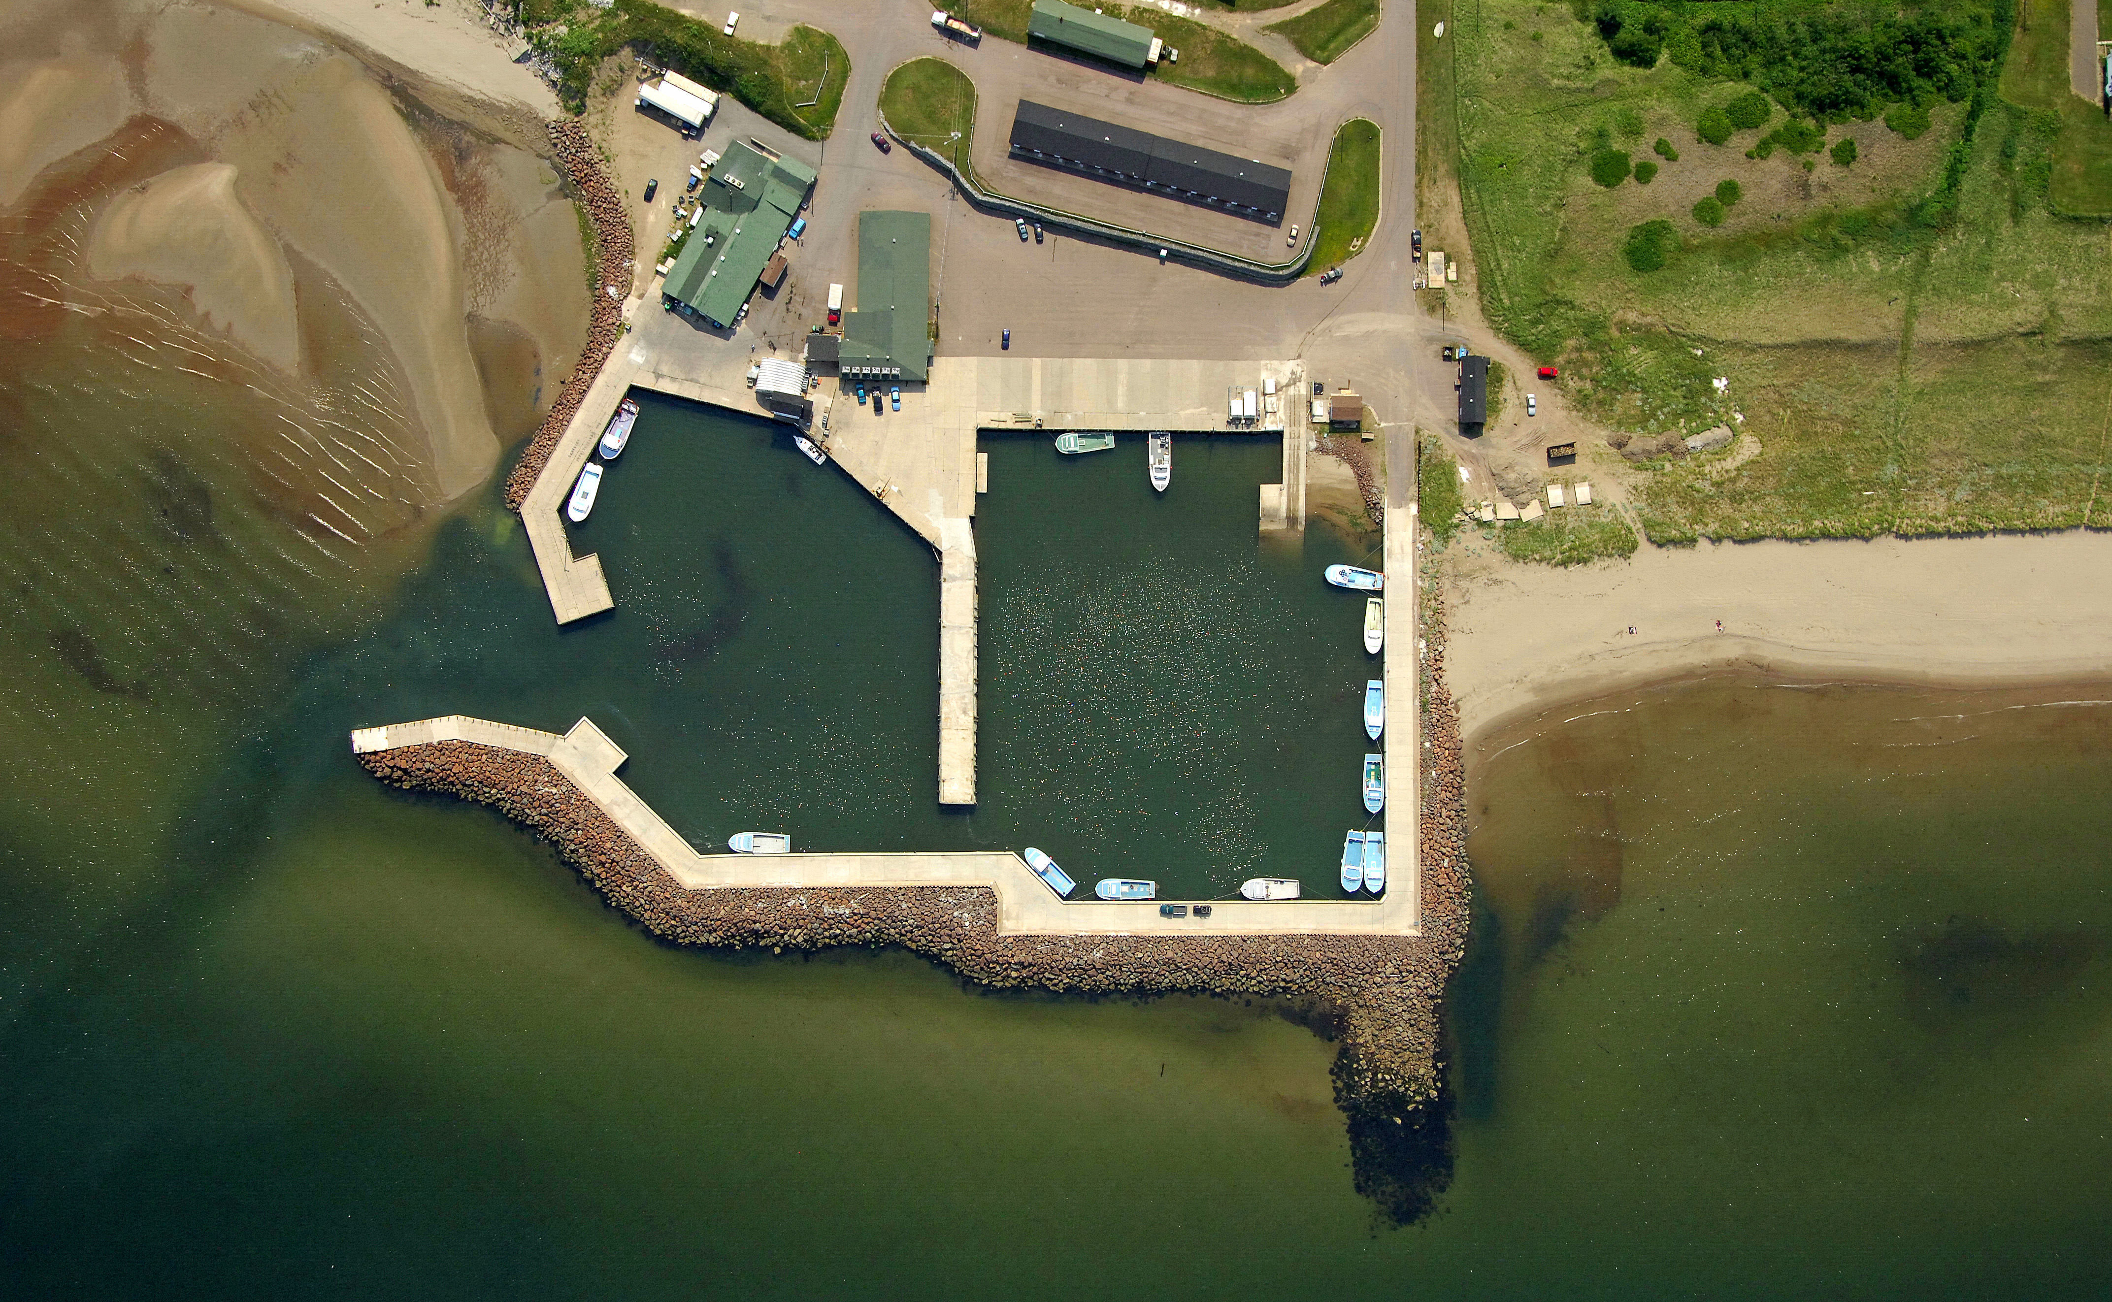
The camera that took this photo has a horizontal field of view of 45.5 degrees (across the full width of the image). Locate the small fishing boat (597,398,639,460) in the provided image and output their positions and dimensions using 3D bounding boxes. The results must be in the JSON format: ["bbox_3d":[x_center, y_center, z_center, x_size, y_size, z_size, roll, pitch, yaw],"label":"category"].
[{"bbox_3d":[-95.250,-48.310,549.240,4.800,4.000,13.700,21,89,0],"label":"small fishing boat"}]

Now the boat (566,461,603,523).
[{"bbox_3d":[-102.470,-34.340,548.970,4.800,3.900,12.900,18,89,0],"label":"boat"}]

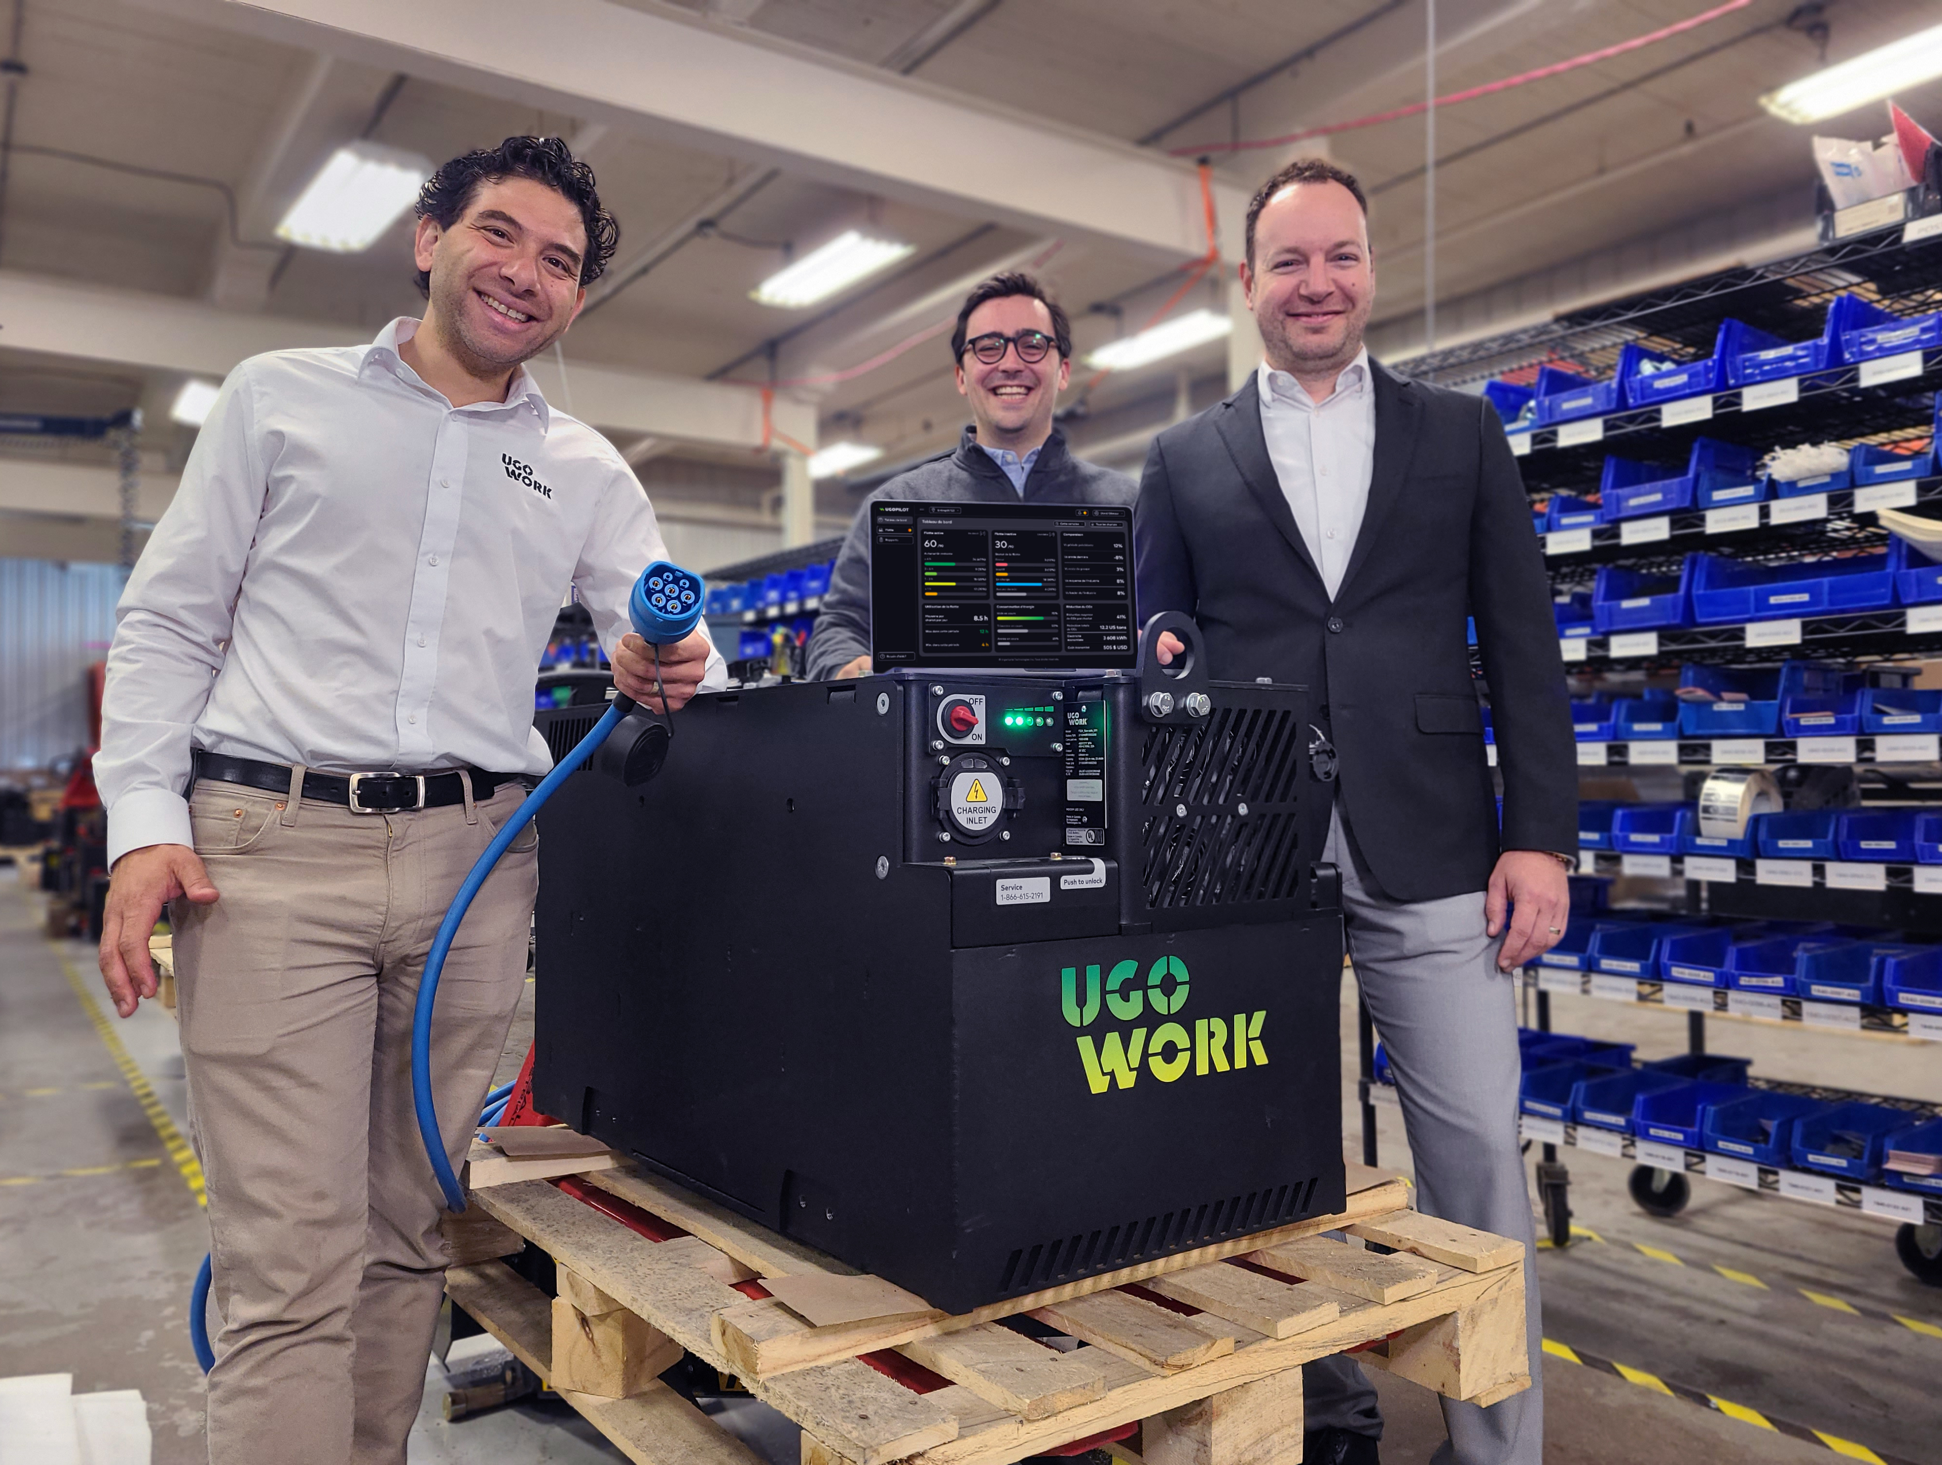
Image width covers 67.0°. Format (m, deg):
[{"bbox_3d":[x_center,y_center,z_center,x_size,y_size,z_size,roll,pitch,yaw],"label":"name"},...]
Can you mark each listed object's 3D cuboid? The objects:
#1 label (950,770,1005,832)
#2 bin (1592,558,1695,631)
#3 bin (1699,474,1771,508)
[{"bbox_3d":[0.006,0.066,1.386,0.061,0.056,0.005,1,-2,-38],"label":"label"},{"bbox_3d":[1.170,-0.214,2.417,0.277,0.114,0.142,1,-2,-37],"label":"bin"},{"bbox_3d":[1.243,-0.384,2.314,0.187,0.070,0.105,1,-2,-38],"label":"bin"}]

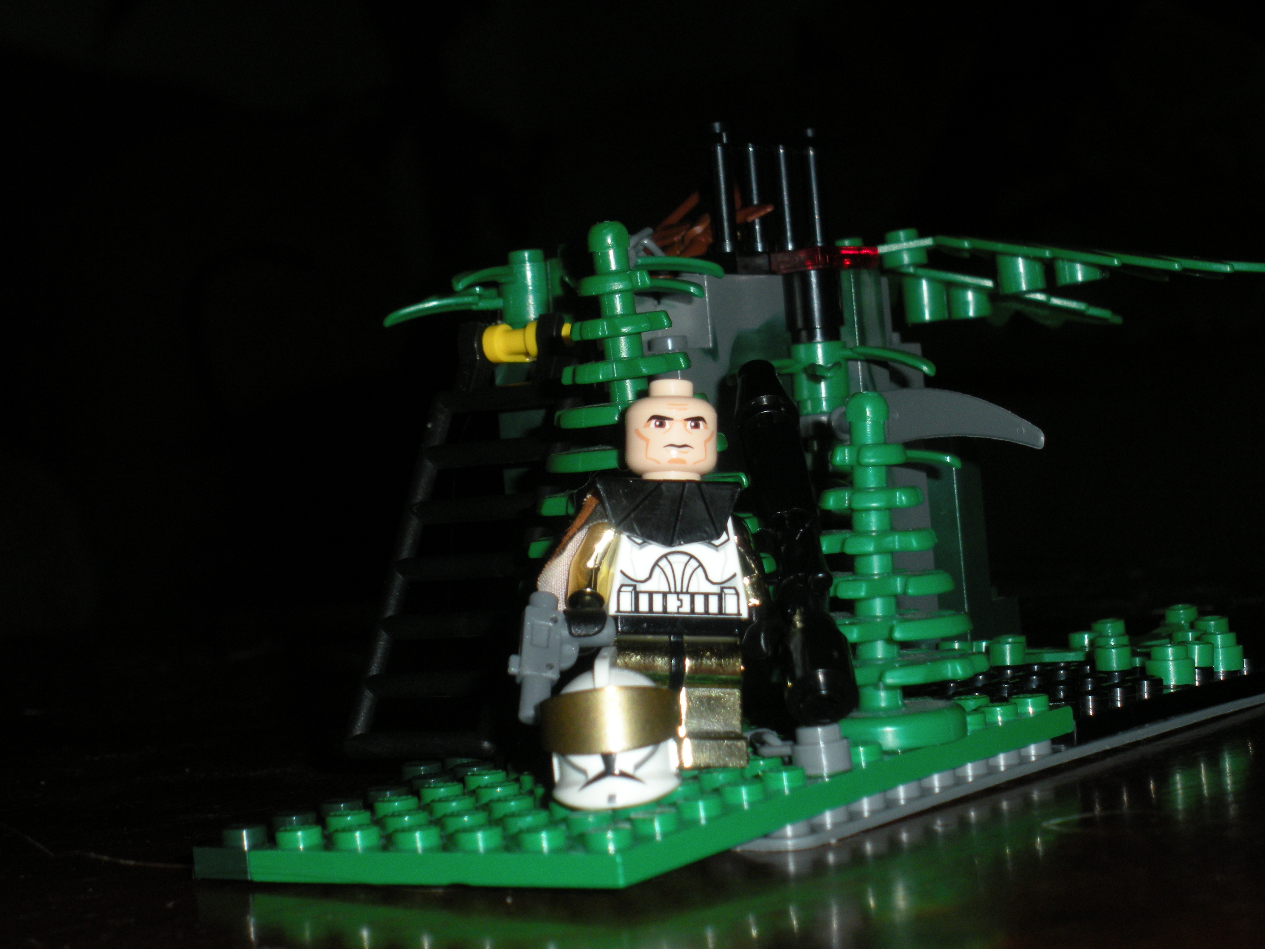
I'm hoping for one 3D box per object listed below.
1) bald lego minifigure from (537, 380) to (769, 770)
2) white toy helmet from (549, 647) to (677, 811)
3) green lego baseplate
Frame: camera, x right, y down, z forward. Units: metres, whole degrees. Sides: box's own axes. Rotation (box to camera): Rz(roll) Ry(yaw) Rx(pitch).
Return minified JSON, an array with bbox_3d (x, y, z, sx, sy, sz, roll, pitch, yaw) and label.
[{"bbox_3d":[0.002,0.011,0.315,0.025,0.042,0.015,-4,2,-5],"label":"bald lego minifigure"},{"bbox_3d":[-0.002,0.026,0.296,0.014,0.016,0.014,-5,2,6],"label":"white toy helmet"},{"bbox_3d":[0.003,0.035,0.325,0.056,0.005,0.096,-5,2,35],"label":"green lego baseplate"}]

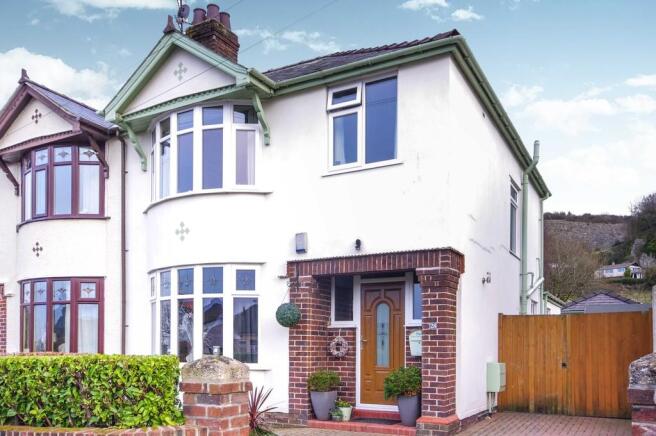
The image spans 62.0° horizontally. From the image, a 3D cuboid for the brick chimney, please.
[{"bbox_3d":[-2.700,-4.273,12.858,0.800,1.400,0.880,-4,-8,28],"label":"brick chimney"}]

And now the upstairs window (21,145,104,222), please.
[{"bbox_3d":[-5.368,-0.689,10.744,2.200,1.320,0.450,-4,-8,28],"label":"upstairs window"}]

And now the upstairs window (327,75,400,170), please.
[{"bbox_3d":[0.511,-1.374,7.979,1.070,1.220,0.120,-4,-8,28],"label":"upstairs window"}]

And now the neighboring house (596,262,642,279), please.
[{"bbox_3d":[75.507,13.599,141.456,9.500,4.300,8.500,-6,-9,38],"label":"neighboring house"}]

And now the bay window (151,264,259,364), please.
[{"bbox_3d":[-2.148,1.580,8.805,2.250,1.520,0.450,-4,-8,28],"label":"bay window"}]

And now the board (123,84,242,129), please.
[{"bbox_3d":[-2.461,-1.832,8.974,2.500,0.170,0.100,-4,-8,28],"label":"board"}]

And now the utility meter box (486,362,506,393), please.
[{"bbox_3d":[2.802,2.642,9.046,0.210,0.470,0.470,-4,-8,28],"label":"utility meter box"}]

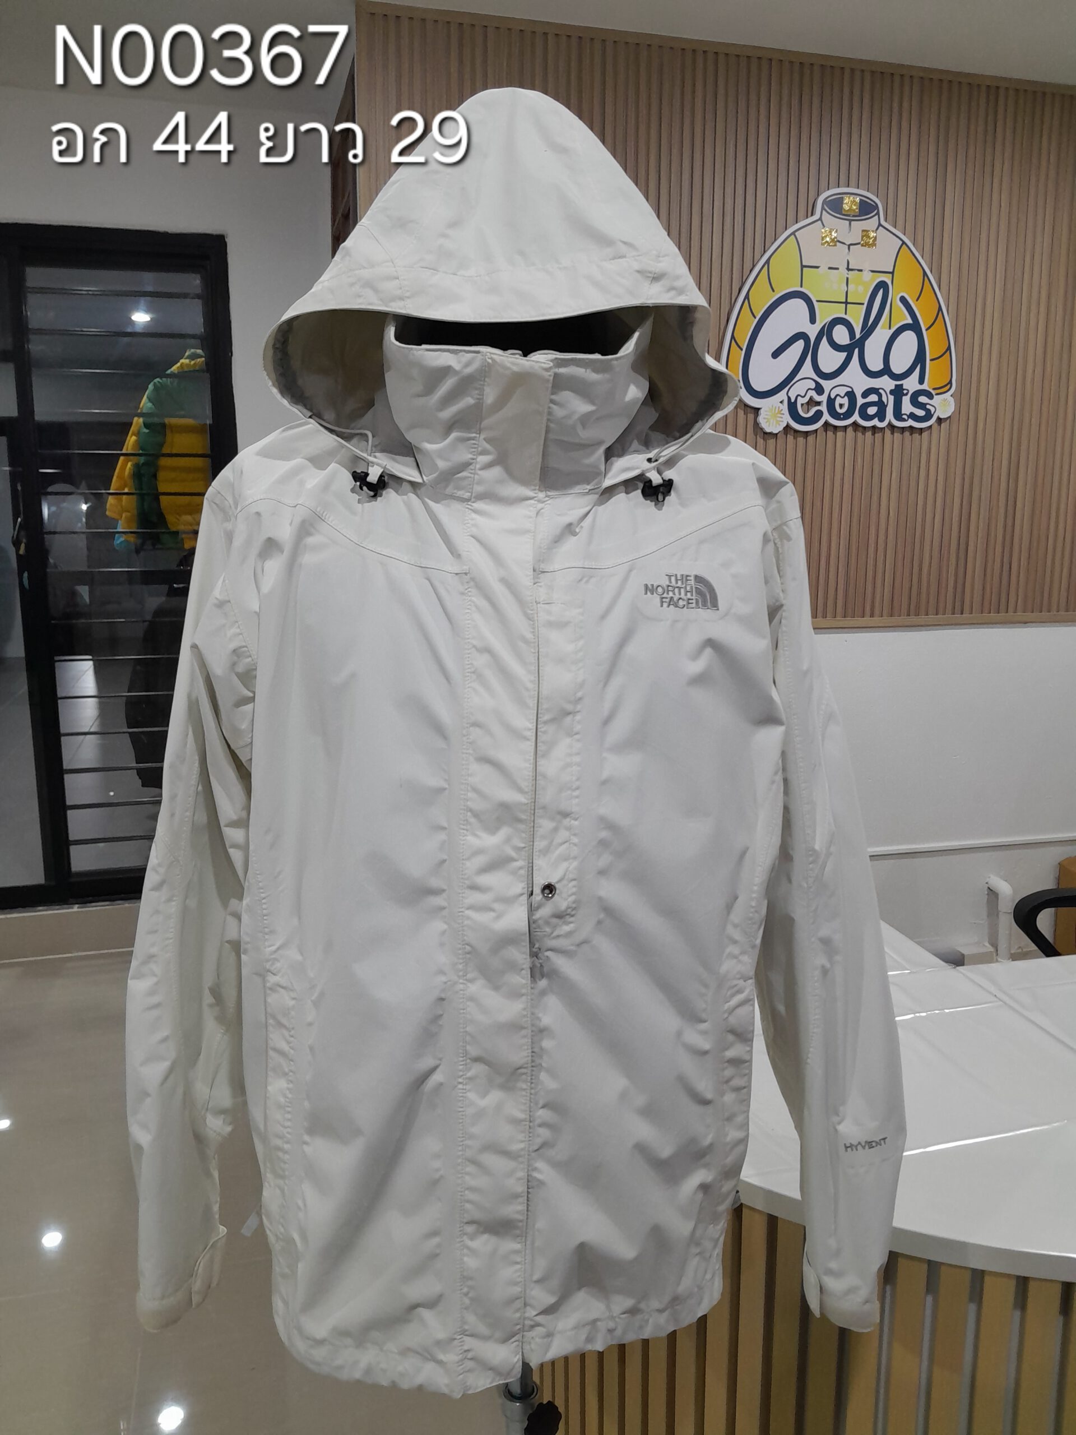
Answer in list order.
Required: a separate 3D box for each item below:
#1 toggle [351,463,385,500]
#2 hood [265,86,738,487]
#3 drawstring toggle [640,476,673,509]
[{"bbox_3d":[-0.126,-0.175,0.805,0.025,0.021,0.014,14,-1,10],"label":"toggle"},{"bbox_3d":[-0.032,-0.333,0.866,0.350,0.315,0.270,-1,10,-4],"label":"hood"},{"bbox_3d":[0.089,-0.168,0.805,0.024,0.021,0.014,-14,-1,-10],"label":"drawstring toggle"}]

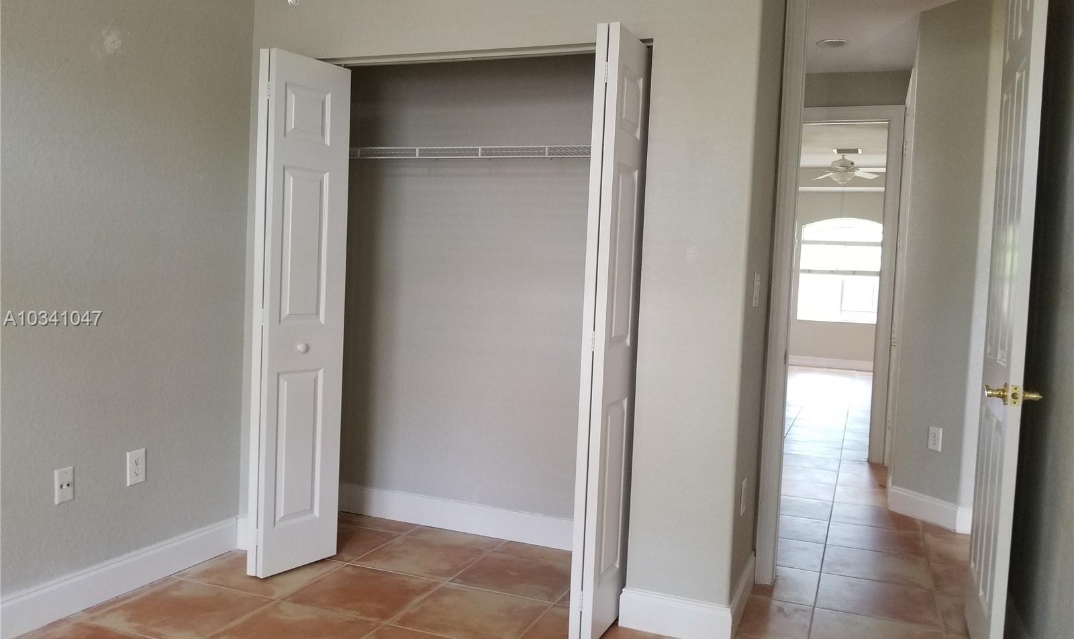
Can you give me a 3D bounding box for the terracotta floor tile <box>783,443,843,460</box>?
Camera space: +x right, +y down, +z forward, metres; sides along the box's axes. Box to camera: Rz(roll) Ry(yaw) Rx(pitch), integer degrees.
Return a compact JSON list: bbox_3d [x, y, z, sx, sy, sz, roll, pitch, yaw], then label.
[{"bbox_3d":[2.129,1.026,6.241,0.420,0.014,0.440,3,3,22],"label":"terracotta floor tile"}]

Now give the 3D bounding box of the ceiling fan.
[{"bbox_3d":[3.541,-1.746,9.300,1.280,0.400,1.280,3,2,22],"label":"ceiling fan"}]

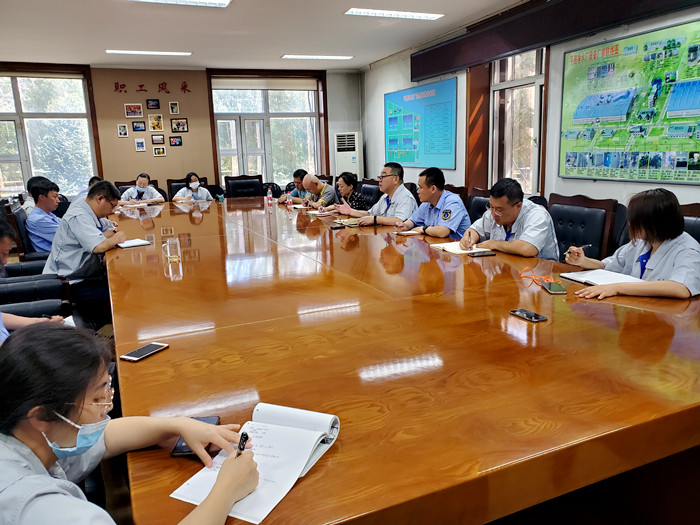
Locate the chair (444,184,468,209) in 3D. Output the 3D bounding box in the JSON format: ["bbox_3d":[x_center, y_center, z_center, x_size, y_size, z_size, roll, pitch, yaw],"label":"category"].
[{"bbox_3d":[0.709,-0.185,5.076,0.660,1.066,0.620,-8,14,-24],"label":"chair"}]

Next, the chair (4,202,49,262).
[{"bbox_3d":[-2.935,-0.079,5.247,0.660,1.066,0.620,-8,14,-24],"label":"chair"}]

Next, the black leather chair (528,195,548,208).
[{"bbox_3d":[1.749,-0.211,5.519,0.586,0.909,0.566,-7,13,-22],"label":"black leather chair"}]

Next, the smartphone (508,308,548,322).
[{"bbox_3d":[0.729,0.220,2.152,0.072,0.009,0.150,-7,13,-24],"label":"smartphone"}]

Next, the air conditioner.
[{"bbox_3d":[0.003,-1.705,10.567,0.490,1.750,0.300,3,13,20],"label":"air conditioner"}]

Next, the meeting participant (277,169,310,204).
[{"bbox_3d":[-0.711,-0.717,7.435,0.700,1.200,0.520,-7,13,-24],"label":"meeting participant"}]

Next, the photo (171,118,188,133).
[{"bbox_3d":[-3.079,-2.482,9.535,0.288,0.238,0.024,-8,14,-24],"label":"photo"}]

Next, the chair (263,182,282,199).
[{"bbox_3d":[-1.417,-0.981,9.529,0.520,0.870,0.560,-7,13,-20],"label":"chair"}]

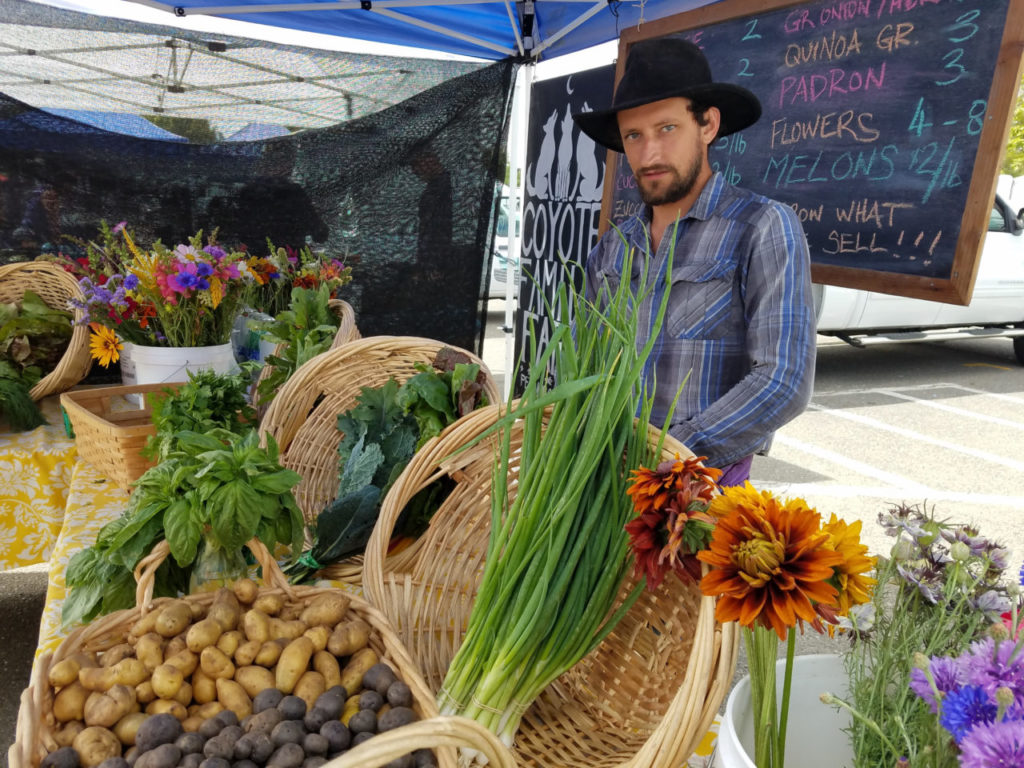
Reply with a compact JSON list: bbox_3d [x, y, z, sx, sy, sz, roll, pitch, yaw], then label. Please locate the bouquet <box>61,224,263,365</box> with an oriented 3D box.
[{"bbox_3d":[-1.060,-0.235,2.340,0.550,0.430,0.450,-3,13,-24],"label":"bouquet"}]

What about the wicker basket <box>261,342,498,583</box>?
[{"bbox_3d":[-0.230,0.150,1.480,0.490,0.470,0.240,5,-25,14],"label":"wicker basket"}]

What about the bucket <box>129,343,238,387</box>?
[{"bbox_3d":[-0.972,-0.007,2.280,0.275,0.260,0.275,-3,13,-23],"label":"bucket"}]

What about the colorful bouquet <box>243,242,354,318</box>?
[{"bbox_3d":[-0.800,-0.370,2.850,0.420,0.320,0.380,-1,12,-16],"label":"colorful bouquet"}]

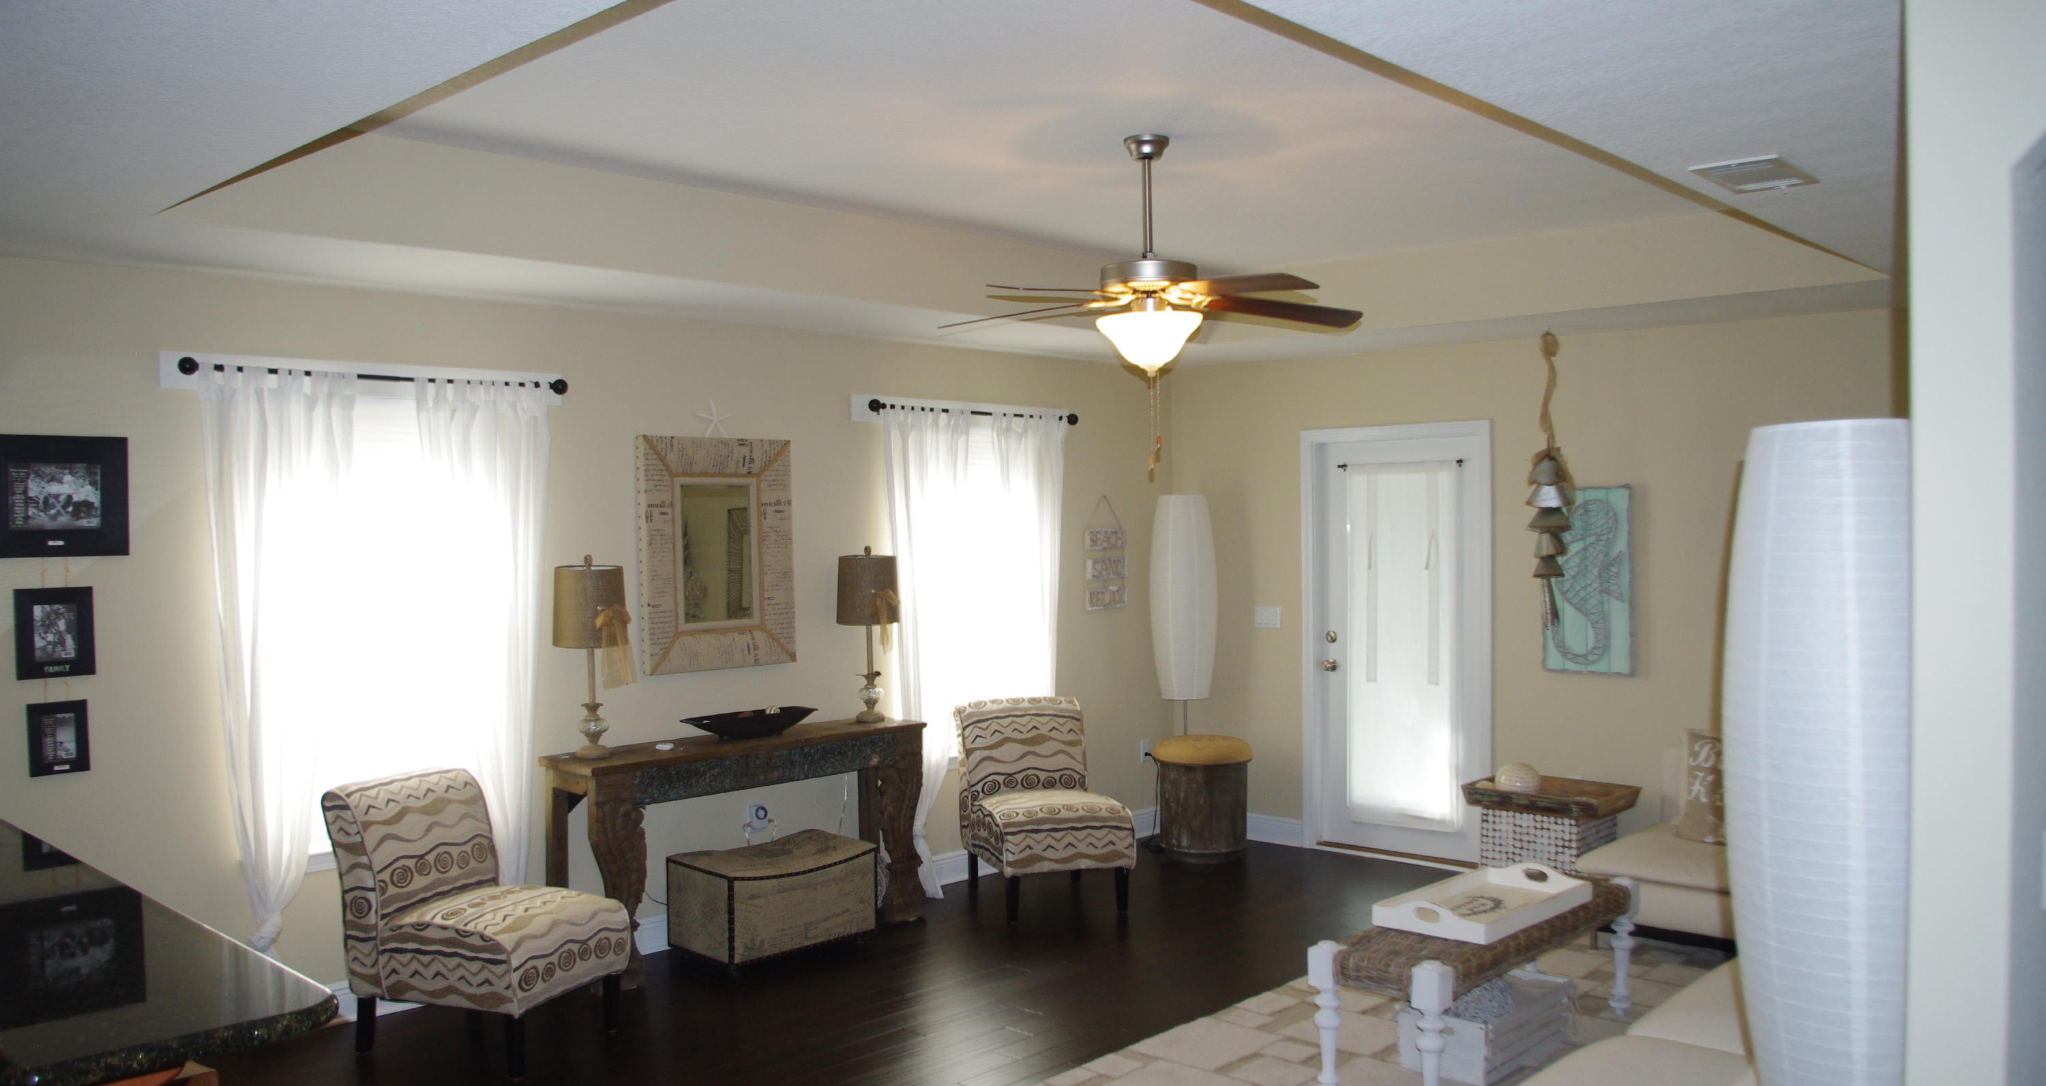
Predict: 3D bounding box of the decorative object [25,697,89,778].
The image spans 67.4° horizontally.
[{"bbox_3d":[-2.803,0.567,4.454,0.022,0.208,0.152,1,2,45],"label":"decorative object"}]

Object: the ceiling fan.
[{"bbox_3d":[0.355,-0.826,4.388,1.302,0.686,1.302,0,2,43],"label":"ceiling fan"}]

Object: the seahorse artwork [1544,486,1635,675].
[{"bbox_3d":[2.464,0.166,6.693,0.385,0.816,0.030,0,1,44],"label":"seahorse artwork"}]

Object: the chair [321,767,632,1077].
[{"bbox_3d":[-1.749,1.190,4.938,0.780,0.850,0.552,0,1,22],"label":"chair"}]

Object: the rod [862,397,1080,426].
[{"bbox_3d":[-0.198,-0.597,7.016,0.089,0.065,1.362,0,2,43],"label":"rod"}]

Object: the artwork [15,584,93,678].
[{"bbox_3d":[-2.819,0.262,4.461,0.022,0.260,0.204,0,1,44],"label":"artwork"}]

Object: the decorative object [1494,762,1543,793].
[{"bbox_3d":[2.102,1.023,6.502,0.205,0.195,0.205,0,1,44],"label":"decorative object"}]

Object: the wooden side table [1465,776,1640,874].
[{"bbox_3d":[2.112,1.264,6.163,0.596,0.567,0.477,0,2,43],"label":"wooden side table"}]

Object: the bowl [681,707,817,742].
[{"bbox_3d":[-1.054,0.705,5.967,0.199,0.109,0.626,0,2,43],"label":"bowl"}]

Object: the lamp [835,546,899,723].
[{"bbox_3d":[-0.641,0.382,6.437,0.270,0.735,0.270,0,1,0],"label":"lamp"}]

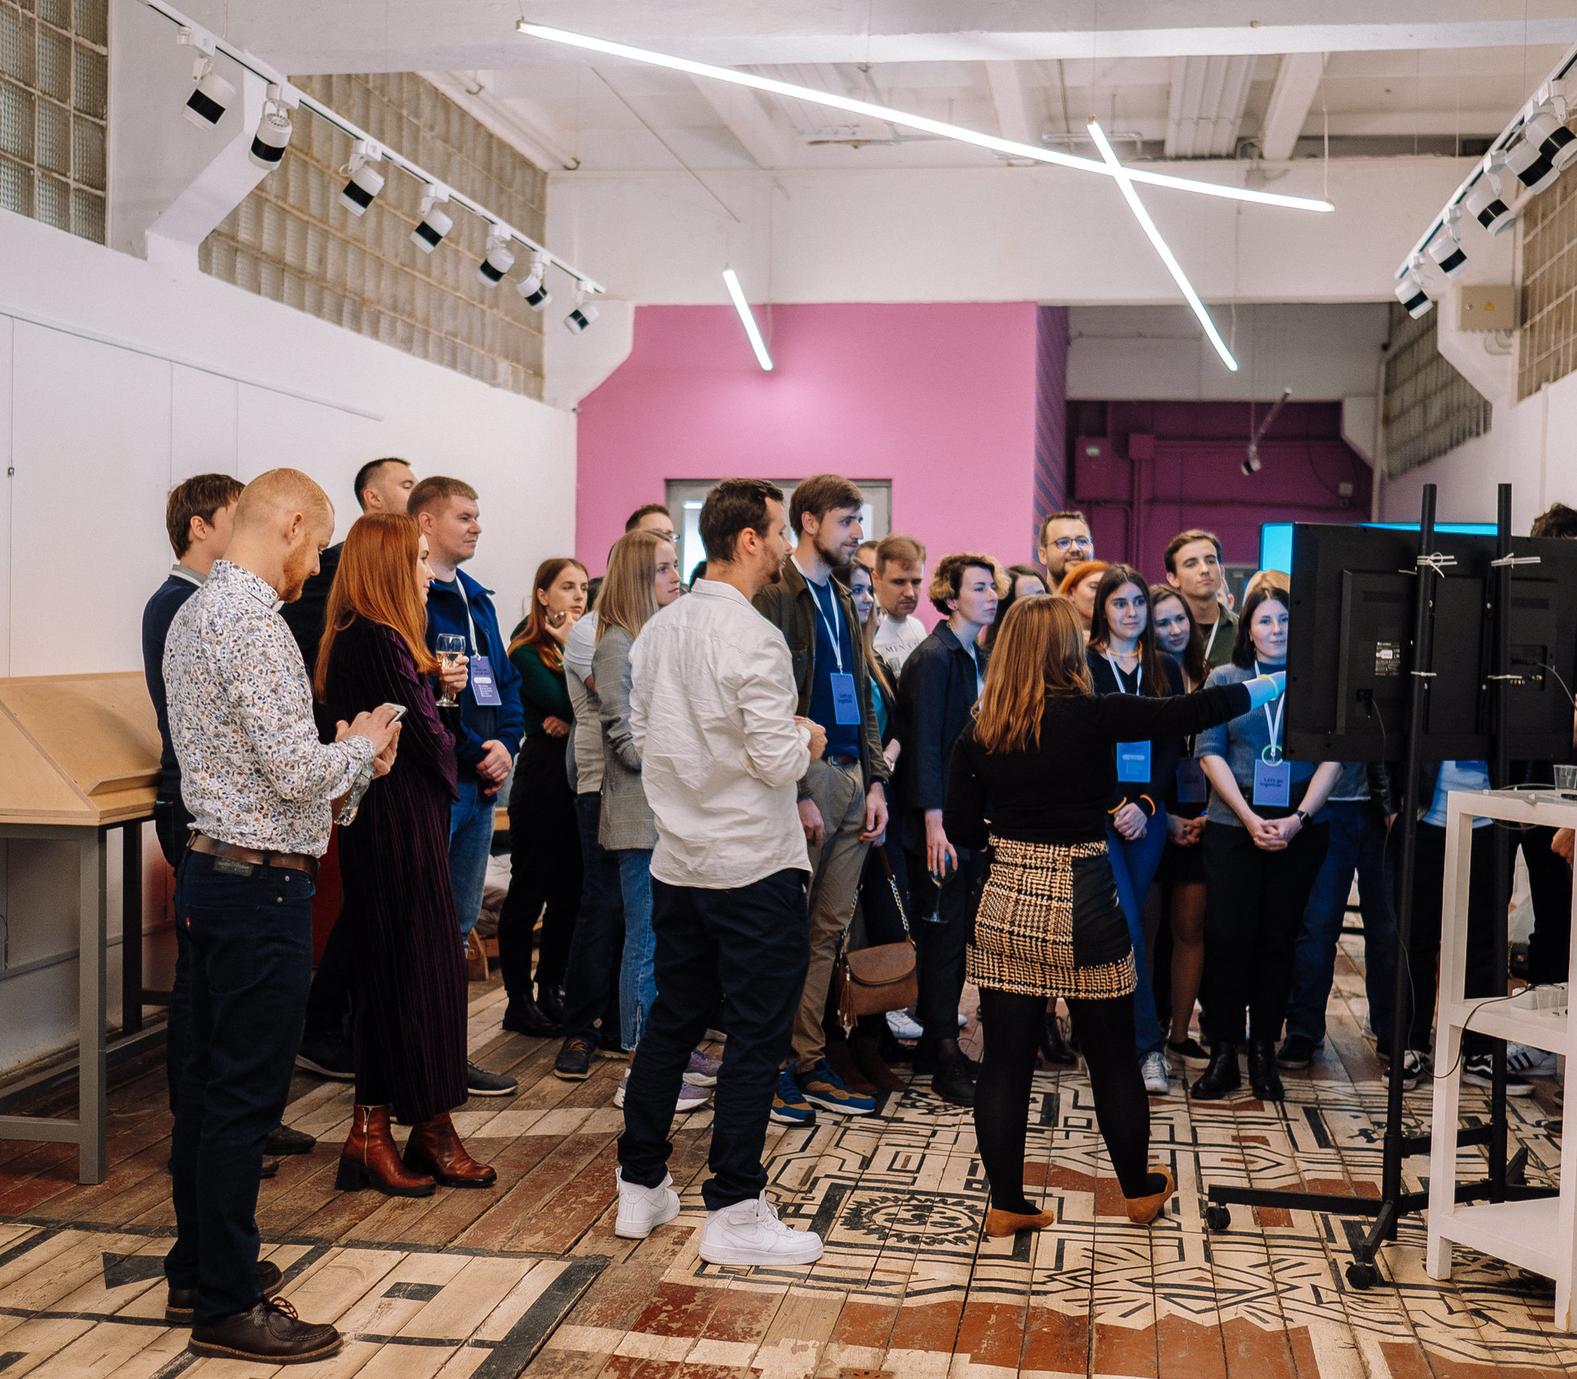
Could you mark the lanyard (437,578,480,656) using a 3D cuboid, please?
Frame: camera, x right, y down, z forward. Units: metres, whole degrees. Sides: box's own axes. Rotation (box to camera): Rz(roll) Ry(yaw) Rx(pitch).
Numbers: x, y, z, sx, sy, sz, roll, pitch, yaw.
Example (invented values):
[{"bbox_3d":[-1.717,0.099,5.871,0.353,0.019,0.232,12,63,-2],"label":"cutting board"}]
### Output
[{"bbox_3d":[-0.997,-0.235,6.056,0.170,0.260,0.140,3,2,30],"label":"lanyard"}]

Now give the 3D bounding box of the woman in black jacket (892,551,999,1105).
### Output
[{"bbox_3d":[0.555,0.432,6.432,0.380,1.700,0.470,3,3,41],"label":"woman in black jacket"}]

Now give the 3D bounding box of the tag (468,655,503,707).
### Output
[{"bbox_3d":[-0.903,-0.025,6.000,0.010,0.150,0.107,-10,-4,30],"label":"tag"}]

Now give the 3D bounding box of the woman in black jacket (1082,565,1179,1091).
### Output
[{"bbox_3d":[1.120,0.448,6.636,0.470,1.680,0.360,1,2,-6],"label":"woman in black jacket"}]

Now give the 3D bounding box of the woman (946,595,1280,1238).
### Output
[{"bbox_3d":[0.813,0.559,5.020,0.740,1.560,0.500,2,2,30],"label":"woman"}]

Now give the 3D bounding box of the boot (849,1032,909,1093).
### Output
[{"bbox_3d":[0.298,1.190,6.523,0.100,0.166,0.260,0,3,-37],"label":"boot"}]

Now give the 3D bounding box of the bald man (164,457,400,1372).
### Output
[{"bbox_3d":[-1.046,0.442,4.168,0.490,1.770,0.490,0,2,-24],"label":"bald man"}]

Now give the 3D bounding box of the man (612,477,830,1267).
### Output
[{"bbox_3d":[-0.153,0.412,4.704,0.400,1.790,0.480,0,3,-38],"label":"man"}]

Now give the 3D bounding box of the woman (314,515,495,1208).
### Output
[{"bbox_3d":[-0.976,0.421,5.210,0.470,1.740,0.460,1,2,-15],"label":"woman"}]

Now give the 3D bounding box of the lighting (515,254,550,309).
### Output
[{"bbox_3d":[-1.065,-1.709,8.430,0.155,0.240,0.100,0,3,-41],"label":"lighting"}]

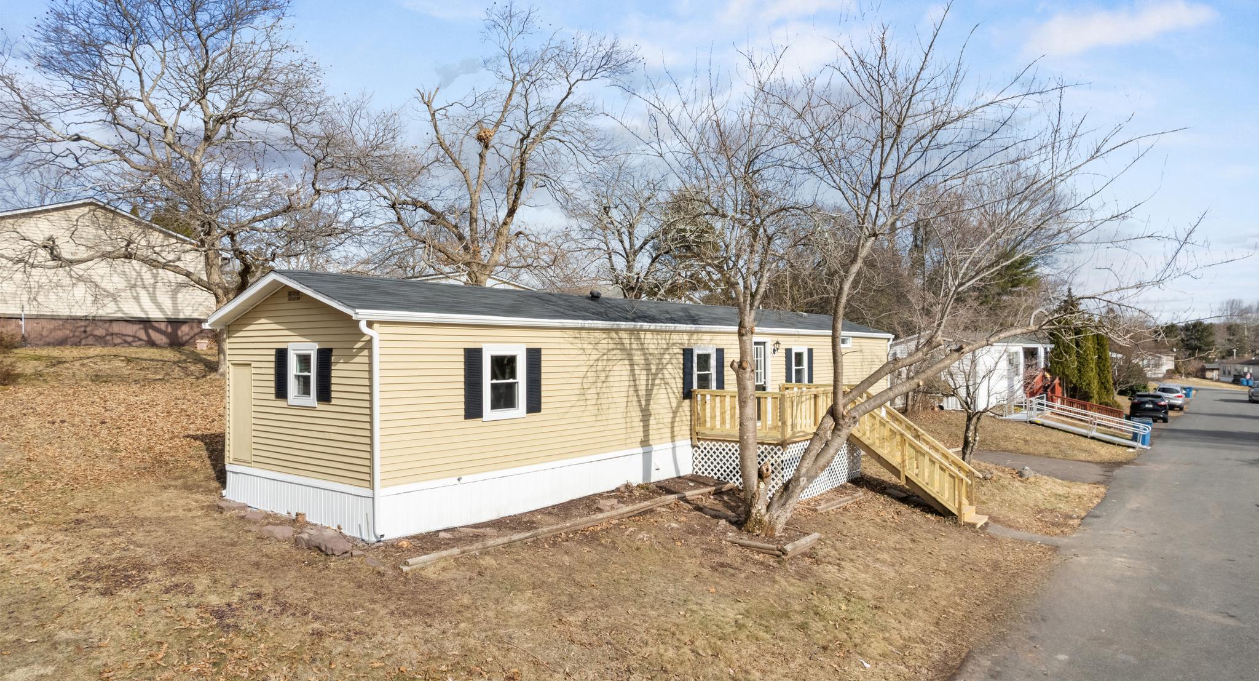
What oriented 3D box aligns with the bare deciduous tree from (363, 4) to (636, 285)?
[{"bbox_3d":[-4.500,-5.271,27.000,9.500,12.800,9.000,0,-1,0],"label":"bare deciduous tree"}]

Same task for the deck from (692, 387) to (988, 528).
[{"bbox_3d":[4.678,2.476,16.763,5.100,2.850,4.350,-1,-1,38],"label":"deck"}]

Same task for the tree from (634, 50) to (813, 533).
[{"bbox_3d":[1.620,-0.883,13.150,3.200,8.300,3.500,0,-1,0],"label":"tree"}]

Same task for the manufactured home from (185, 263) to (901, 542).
[{"bbox_3d":[0.976,1.004,19.703,4.580,3.820,20.670,-1,-1,38],"label":"manufactured home"}]

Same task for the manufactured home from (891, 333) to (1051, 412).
[{"bbox_3d":[19.647,1.492,42.848,4.550,3.700,18.100,-1,-1,38],"label":"manufactured home"}]

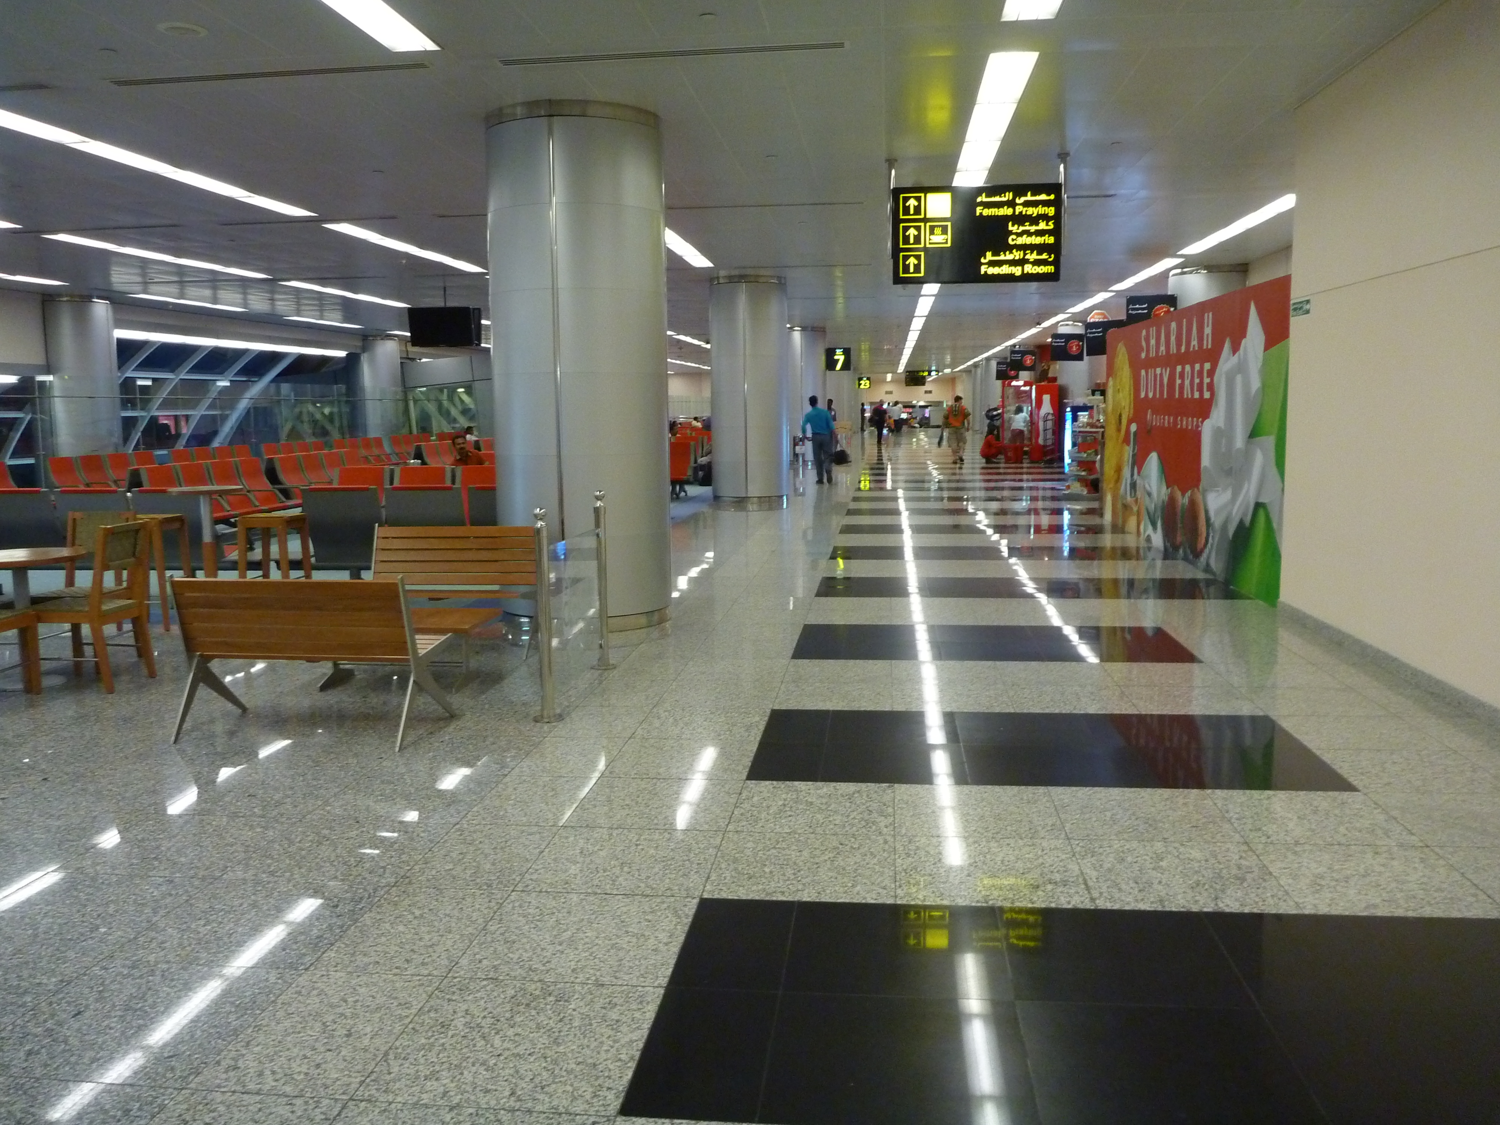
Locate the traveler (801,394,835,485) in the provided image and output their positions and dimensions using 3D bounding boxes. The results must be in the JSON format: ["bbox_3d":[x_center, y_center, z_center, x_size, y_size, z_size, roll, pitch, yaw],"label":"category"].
[{"bbox_3d":[1.323,-2.423,23.994,0.620,1.730,0.420,0,7,7],"label":"traveler"}]

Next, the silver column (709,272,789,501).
[{"bbox_3d":[-0.003,-2.771,19.634,1.240,3.540,1.240,0,7,7],"label":"silver column"}]

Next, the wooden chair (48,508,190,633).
[{"bbox_3d":[-4.129,0.171,7.553,0.500,0.920,0.620,0,7,7],"label":"wooden chair"}]

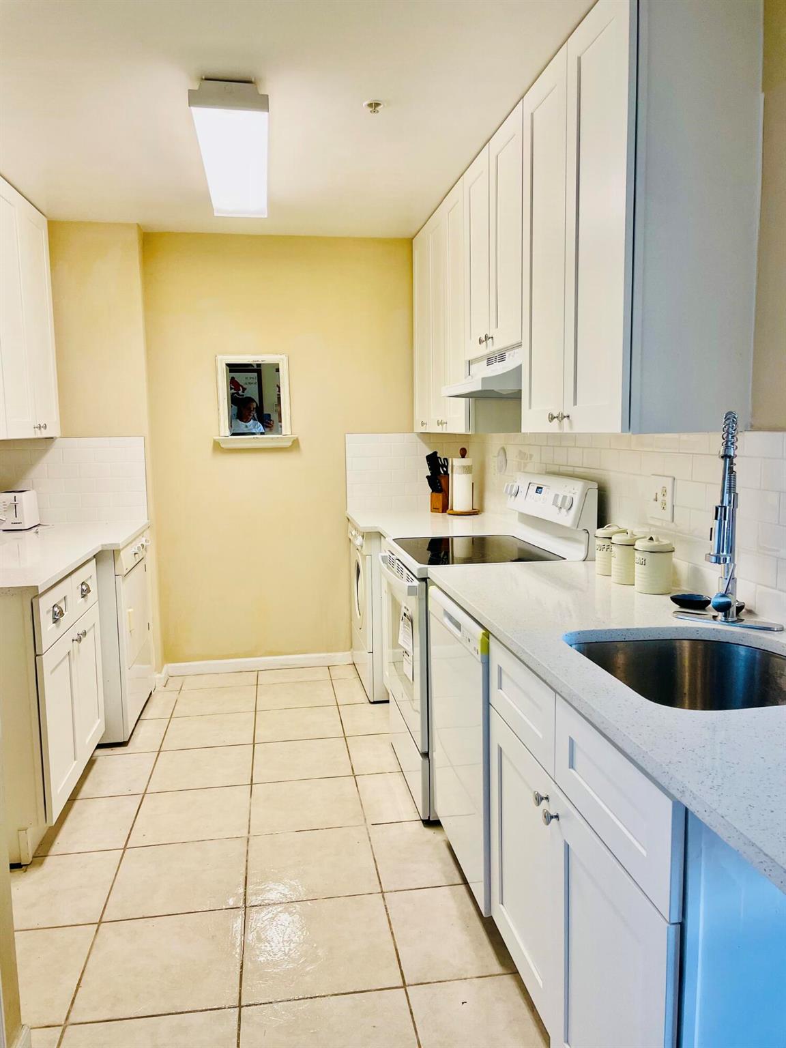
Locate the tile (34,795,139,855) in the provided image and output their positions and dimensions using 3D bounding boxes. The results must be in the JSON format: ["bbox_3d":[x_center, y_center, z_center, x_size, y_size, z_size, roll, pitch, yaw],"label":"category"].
[{"bbox_3d":[-1.114,1.077,2.817,0.371,0.012,0.398,-2,7,-9],"label":"tile"}]

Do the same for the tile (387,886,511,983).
[{"bbox_3d":[0.182,1.131,2.197,0.361,0.012,0.398,-2,7,-9],"label":"tile"}]

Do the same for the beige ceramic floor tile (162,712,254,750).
[{"bbox_3d":[-0.850,0.969,3.673,0.398,0.012,0.398,-2,7,-9],"label":"beige ceramic floor tile"}]

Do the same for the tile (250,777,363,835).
[{"bbox_3d":[-0.322,1.041,2.914,0.399,0.010,0.399,-2,7,-9],"label":"tile"}]

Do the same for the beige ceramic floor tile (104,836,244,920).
[{"bbox_3d":[-0.664,1.112,2.481,0.402,0.010,0.402,-2,7,-9],"label":"beige ceramic floor tile"}]

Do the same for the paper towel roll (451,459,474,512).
[{"bbox_3d":[0.382,-0.212,4.320,0.110,0.282,0.110,-1,7,0],"label":"paper towel roll"}]

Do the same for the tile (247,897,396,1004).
[{"bbox_3d":[-0.201,1.145,2.139,0.398,0.012,0.398,-2,7,-9],"label":"tile"}]

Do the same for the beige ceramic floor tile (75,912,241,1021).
[{"bbox_3d":[-0.602,1.159,2.083,0.402,0.010,0.402,-2,7,-9],"label":"beige ceramic floor tile"}]

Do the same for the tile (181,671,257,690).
[{"bbox_3d":[-0.964,0.881,4.408,0.398,0.012,0.271,-2,7,-9],"label":"tile"}]

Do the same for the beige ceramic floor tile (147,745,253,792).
[{"bbox_3d":[-0.788,1.016,3.278,0.402,0.010,0.402,-2,7,-9],"label":"beige ceramic floor tile"}]

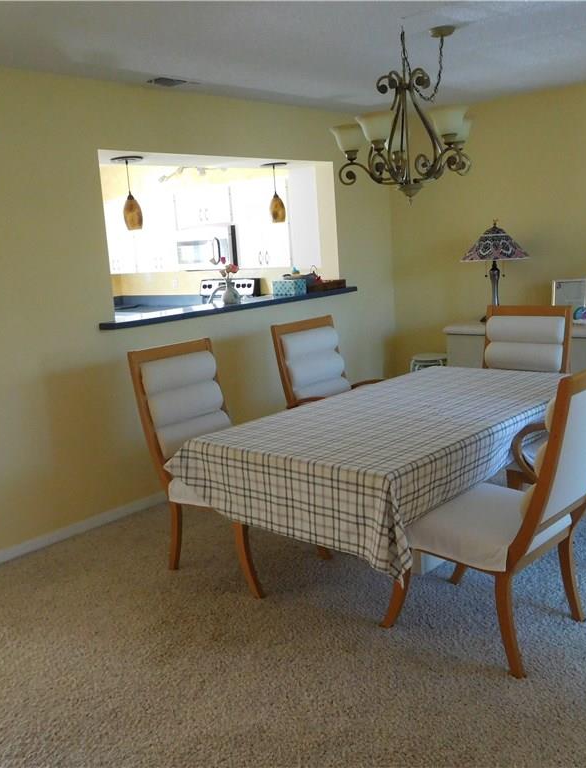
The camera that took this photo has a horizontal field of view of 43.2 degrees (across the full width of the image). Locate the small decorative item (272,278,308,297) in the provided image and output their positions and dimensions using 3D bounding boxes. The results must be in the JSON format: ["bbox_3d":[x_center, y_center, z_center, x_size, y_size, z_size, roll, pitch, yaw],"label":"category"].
[{"bbox_3d":[-0.025,-0.683,5.332,0.210,0.115,0.130,6,15,42],"label":"small decorative item"}]

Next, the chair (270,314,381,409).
[{"bbox_3d":[0.351,0.166,4.030,0.711,1.040,0.571,6,15,41],"label":"chair"}]

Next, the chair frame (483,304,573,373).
[{"bbox_3d":[1.216,0.111,4.260,0.530,1.050,0.700,6,15,42],"label":"chair frame"}]

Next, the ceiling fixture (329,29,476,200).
[{"bbox_3d":[0.510,-1.221,3.321,0.620,0.780,0.620,-3,11,1],"label":"ceiling fixture"}]

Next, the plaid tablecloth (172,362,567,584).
[{"bbox_3d":[0.573,0.464,3.405,0.970,0.755,1.880,6,15,42],"label":"plaid tablecloth"}]

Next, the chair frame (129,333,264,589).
[{"bbox_3d":[-0.268,0.352,3.475,0.720,1.050,0.530,6,15,42],"label":"chair frame"}]

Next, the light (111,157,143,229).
[{"bbox_3d":[-0.945,-1.095,4.317,0.179,0.419,0.179,6,15,42],"label":"light"}]

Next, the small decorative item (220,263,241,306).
[{"bbox_3d":[-0.407,-0.655,4.729,0.139,0.278,0.139,-3,11,1],"label":"small decorative item"}]

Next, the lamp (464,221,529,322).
[{"bbox_3d":[1.432,-0.814,5.292,0.491,0.696,0.491,6,15,42],"label":"lamp"}]

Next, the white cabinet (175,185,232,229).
[{"bbox_3d":[-0.715,-1.643,6.879,0.760,0.360,0.340,6,15,42],"label":"white cabinet"}]

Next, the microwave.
[{"bbox_3d":[-0.683,-1.272,6.900,0.760,0.410,0.420,6,15,42],"label":"microwave"}]

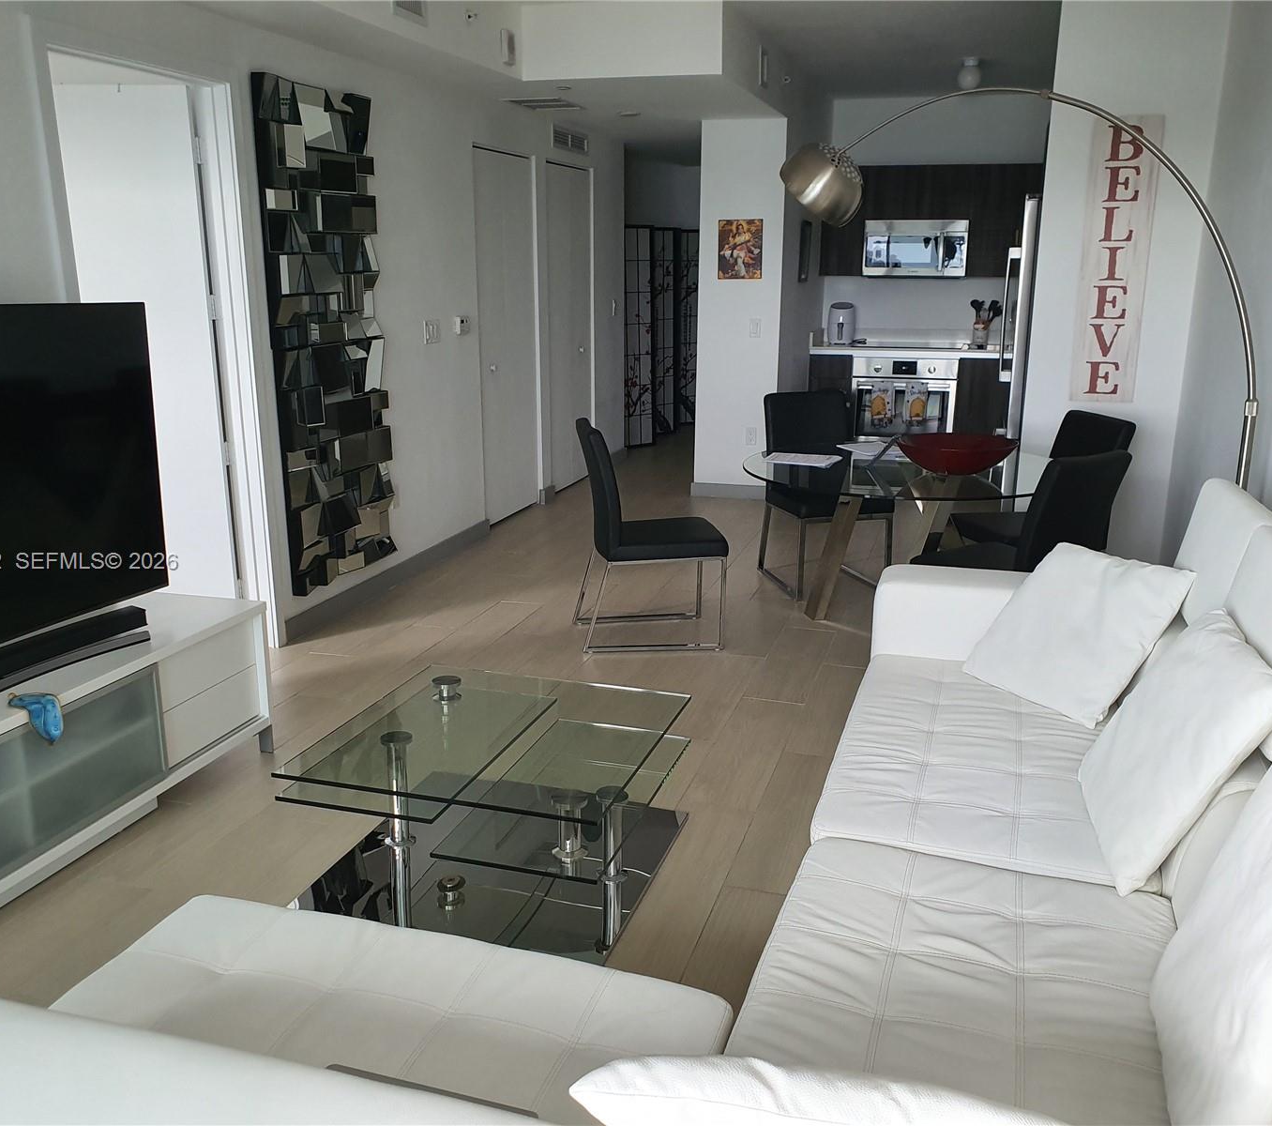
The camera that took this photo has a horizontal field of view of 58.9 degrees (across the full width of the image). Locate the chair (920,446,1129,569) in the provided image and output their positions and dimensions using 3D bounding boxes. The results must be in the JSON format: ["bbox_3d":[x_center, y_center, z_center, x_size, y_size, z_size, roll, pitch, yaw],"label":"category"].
[{"bbox_3d":[1.438,0.008,4.271,0.440,0.940,0.600,-11,19,-36],"label":"chair"}]

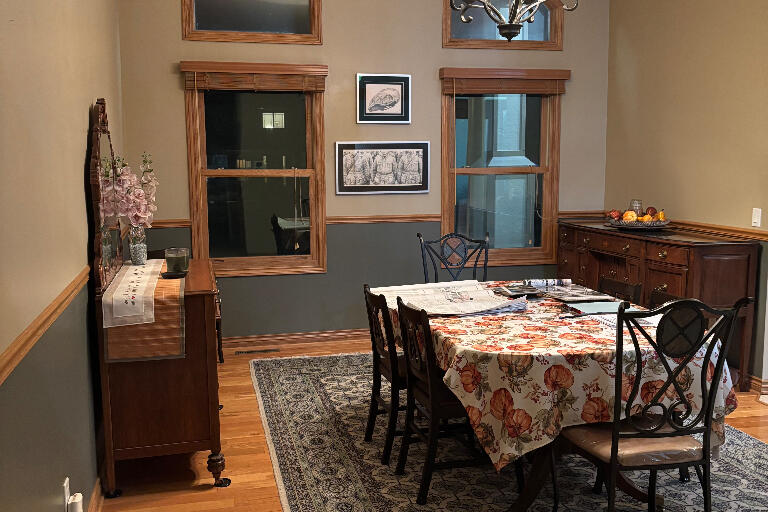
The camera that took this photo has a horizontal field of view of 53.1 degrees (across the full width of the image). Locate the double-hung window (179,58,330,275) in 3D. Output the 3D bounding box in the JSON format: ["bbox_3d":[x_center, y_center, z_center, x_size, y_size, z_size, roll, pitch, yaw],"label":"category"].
[{"bbox_3d":[-0.953,-0.631,5.834,1.087,1.592,0.120,-2,8,-13],"label":"double-hung window"}]

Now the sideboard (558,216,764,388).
[{"bbox_3d":[1.878,0.277,5.563,0.490,0.945,1.780,-2,8,-13],"label":"sideboard"}]

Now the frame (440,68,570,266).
[{"bbox_3d":[0.968,-0.700,6.286,1.080,1.593,0.120,-2,8,-13],"label":"frame"}]

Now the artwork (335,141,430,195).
[{"bbox_3d":[0.004,-0.695,6.119,0.766,0.418,0.025,-2,8,-13],"label":"artwork"}]

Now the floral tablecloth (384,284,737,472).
[{"bbox_3d":[0.693,0.467,3.664,1.240,0.445,1.640,-2,8,-13],"label":"floral tablecloth"}]

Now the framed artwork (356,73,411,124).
[{"bbox_3d":[0.006,-1.218,5.987,0.432,0.379,0.025,-2,8,-13],"label":"framed artwork"}]

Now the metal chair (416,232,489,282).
[{"bbox_3d":[0.481,0.331,4.891,0.490,1.015,0.530,-1,8,-5],"label":"metal chair"}]

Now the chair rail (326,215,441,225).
[{"bbox_3d":[0.011,-0.290,6.175,0.950,0.058,0.025,-2,8,-13],"label":"chair rail"}]

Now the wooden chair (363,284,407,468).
[{"bbox_3d":[0.155,0.569,3.865,0.500,0.830,0.430,-2,8,-13],"label":"wooden chair"}]

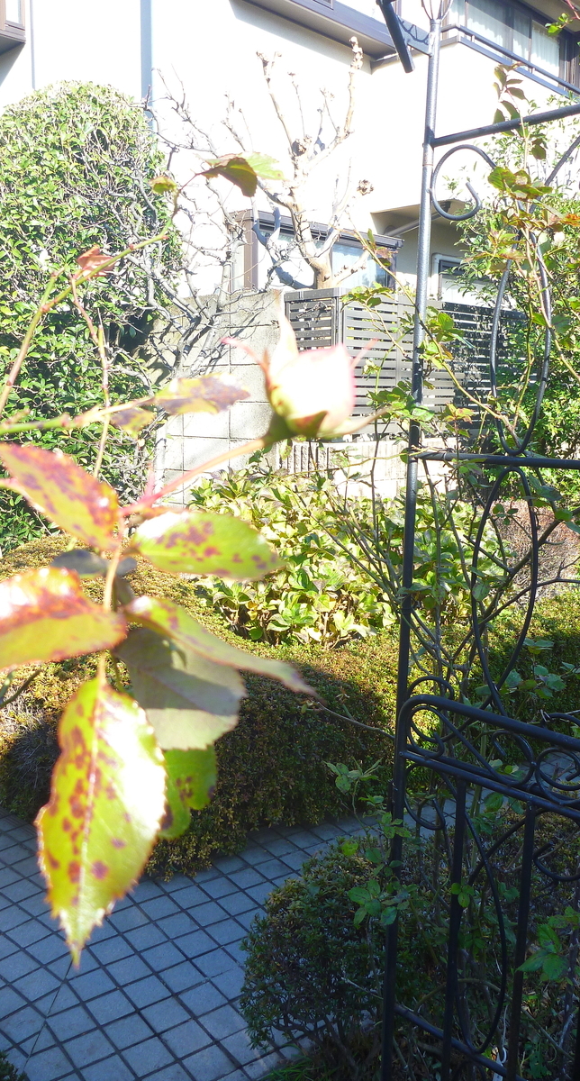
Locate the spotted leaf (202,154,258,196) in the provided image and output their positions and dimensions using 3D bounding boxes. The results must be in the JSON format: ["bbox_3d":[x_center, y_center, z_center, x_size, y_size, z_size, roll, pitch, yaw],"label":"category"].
[{"bbox_3d":[-0.040,-0.242,0.580,0.038,0.028,0.028,1,9,-6],"label":"spotted leaf"}]

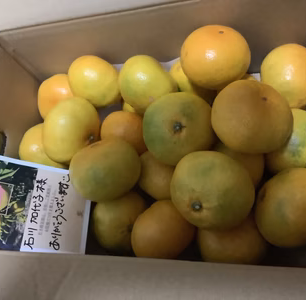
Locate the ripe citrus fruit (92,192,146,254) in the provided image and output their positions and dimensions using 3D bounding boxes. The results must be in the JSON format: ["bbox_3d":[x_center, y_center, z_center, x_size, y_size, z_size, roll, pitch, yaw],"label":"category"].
[{"bbox_3d":[-0.039,0.090,0.443,0.076,0.069,0.076,12,95,-19],"label":"ripe citrus fruit"}]

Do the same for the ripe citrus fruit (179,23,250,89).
[{"bbox_3d":[0.074,-0.107,0.416,0.083,0.074,0.083,15,41,5],"label":"ripe citrus fruit"}]

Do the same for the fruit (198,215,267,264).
[{"bbox_3d":[0.092,0.093,0.413,0.082,0.073,0.082,-2,70,19],"label":"fruit"}]

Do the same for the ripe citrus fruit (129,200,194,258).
[{"bbox_3d":[0.012,0.096,0.424,0.074,0.069,0.074,-3,68,20],"label":"ripe citrus fruit"}]

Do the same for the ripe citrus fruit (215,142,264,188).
[{"bbox_3d":[0.098,0.016,0.440,0.080,0.071,0.080,-2,70,19],"label":"ripe citrus fruit"}]

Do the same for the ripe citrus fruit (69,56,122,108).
[{"bbox_3d":[-0.090,-0.105,0.547,0.082,0.073,0.082,-2,70,19],"label":"ripe citrus fruit"}]

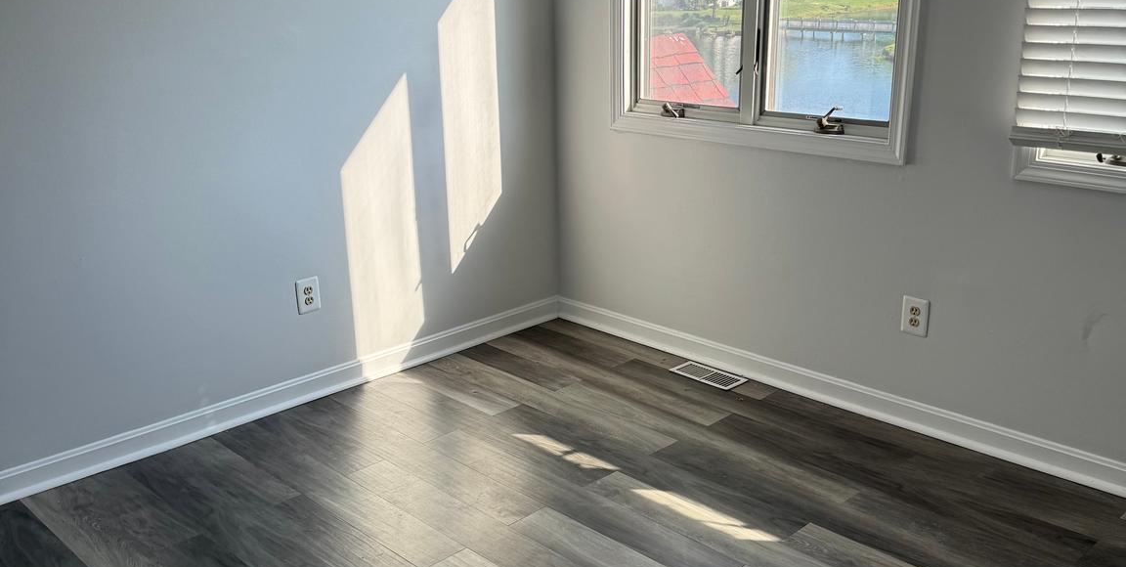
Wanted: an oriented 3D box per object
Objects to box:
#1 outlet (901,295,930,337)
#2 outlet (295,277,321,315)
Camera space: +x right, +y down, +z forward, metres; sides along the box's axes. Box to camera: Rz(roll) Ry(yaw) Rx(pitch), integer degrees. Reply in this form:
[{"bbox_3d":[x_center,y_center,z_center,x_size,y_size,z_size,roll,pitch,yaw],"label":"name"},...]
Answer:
[{"bbox_3d":[1.162,0.109,3.429,0.010,0.122,0.081,-17,24,-42],"label":"outlet"},{"bbox_3d":[-0.922,0.045,3.775,0.081,0.122,0.010,-17,24,-42],"label":"outlet"}]

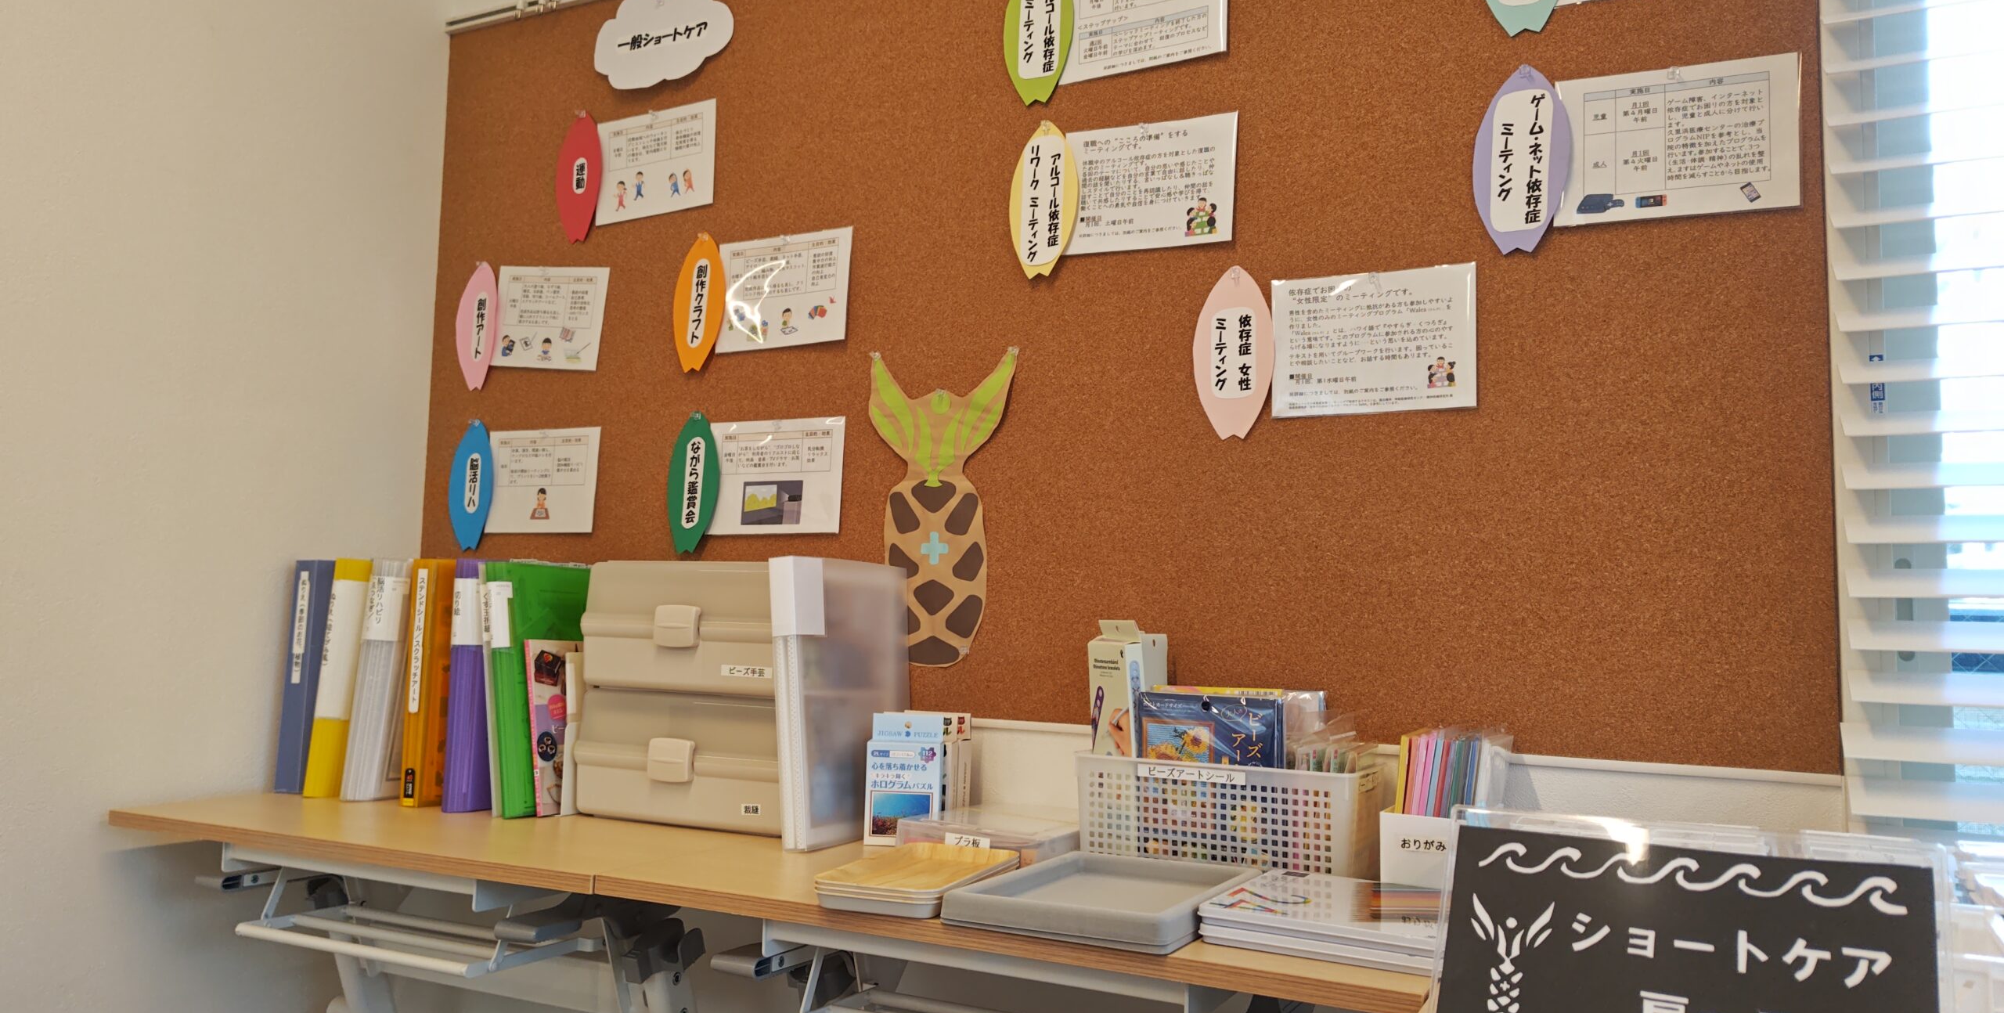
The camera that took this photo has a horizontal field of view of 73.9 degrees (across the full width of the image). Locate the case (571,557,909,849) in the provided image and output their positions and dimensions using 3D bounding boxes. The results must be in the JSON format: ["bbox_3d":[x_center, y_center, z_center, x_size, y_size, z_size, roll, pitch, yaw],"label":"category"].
[{"bbox_3d":[-0.331,0.229,1.652,0.347,0.317,0.200,-1,-5,26],"label":"case"}]

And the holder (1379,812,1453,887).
[{"bbox_3d":[0.417,0.332,1.271,0.079,0.087,0.155,-1,-5,26],"label":"holder"}]

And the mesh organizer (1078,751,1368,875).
[{"bbox_3d":[0.230,0.315,1.340,0.280,0.123,0.140,-1,-5,26],"label":"mesh organizer"}]

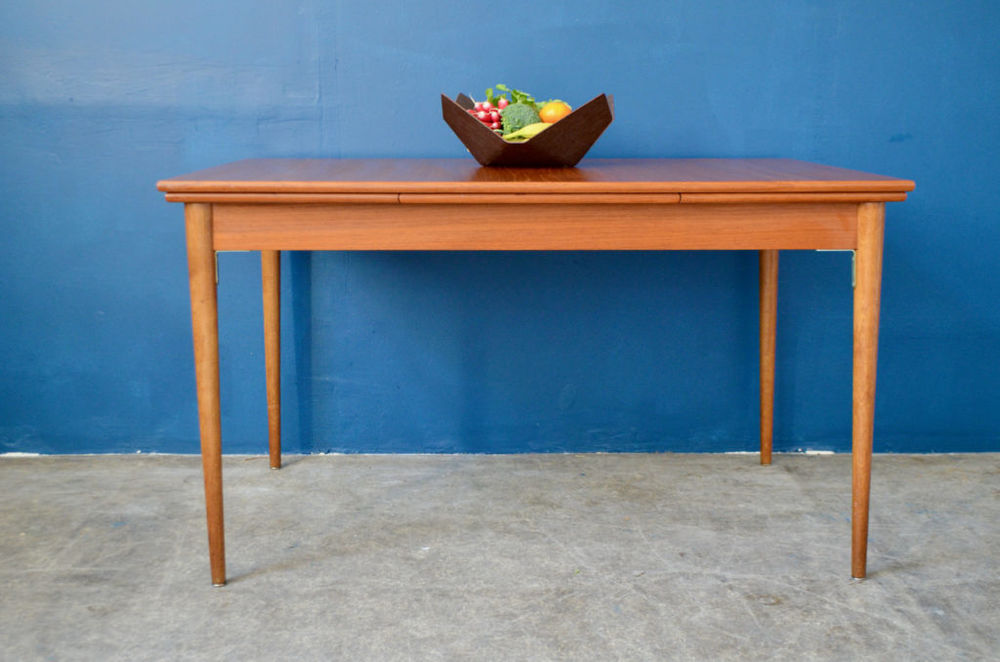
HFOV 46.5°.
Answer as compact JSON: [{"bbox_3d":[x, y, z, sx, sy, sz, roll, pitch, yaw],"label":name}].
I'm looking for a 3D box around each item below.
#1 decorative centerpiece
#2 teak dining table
[{"bbox_3d":[0.061,-0.417,2.416,0.352,0.147,0.206,2,11,9],"label":"decorative centerpiece"},{"bbox_3d":[0.059,0.034,2.420,1.290,0.739,0.766,0,11,-2],"label":"teak dining table"}]

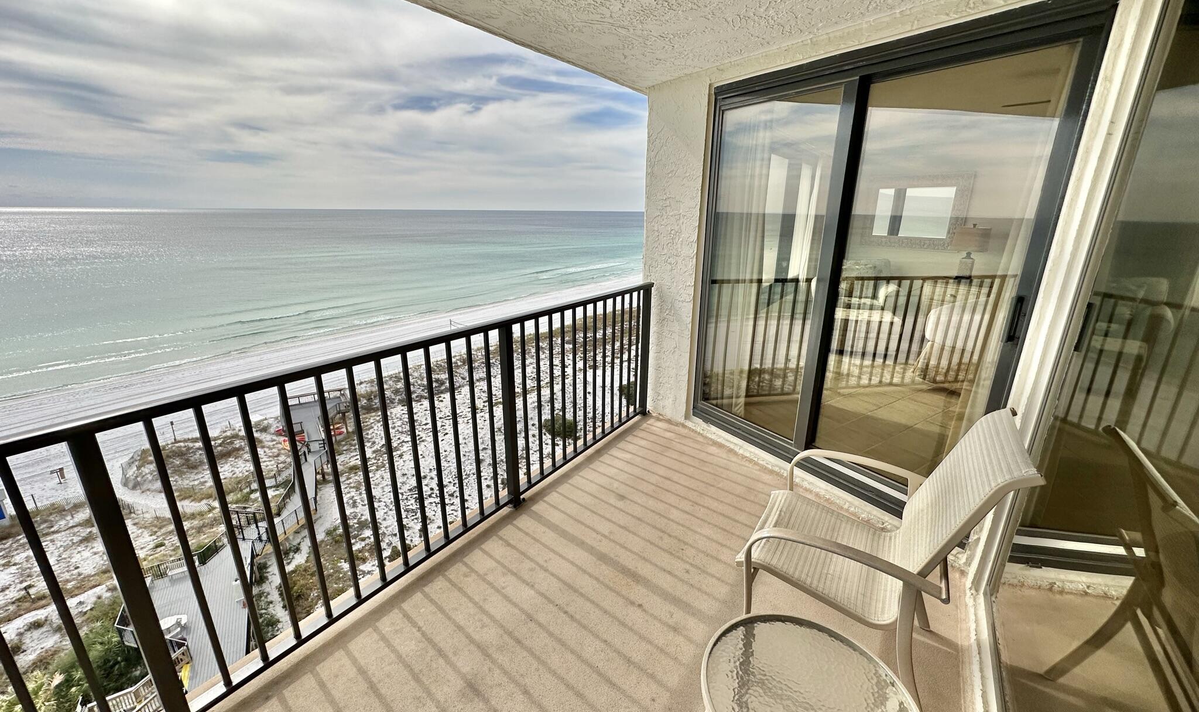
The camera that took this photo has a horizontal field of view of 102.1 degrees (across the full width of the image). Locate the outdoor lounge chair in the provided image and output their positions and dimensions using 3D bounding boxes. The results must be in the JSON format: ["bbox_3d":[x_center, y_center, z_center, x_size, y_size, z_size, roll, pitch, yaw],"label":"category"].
[{"bbox_3d":[0.922,0.655,1.721,0.735,0.980,0.630,10,20,30],"label":"outdoor lounge chair"}]

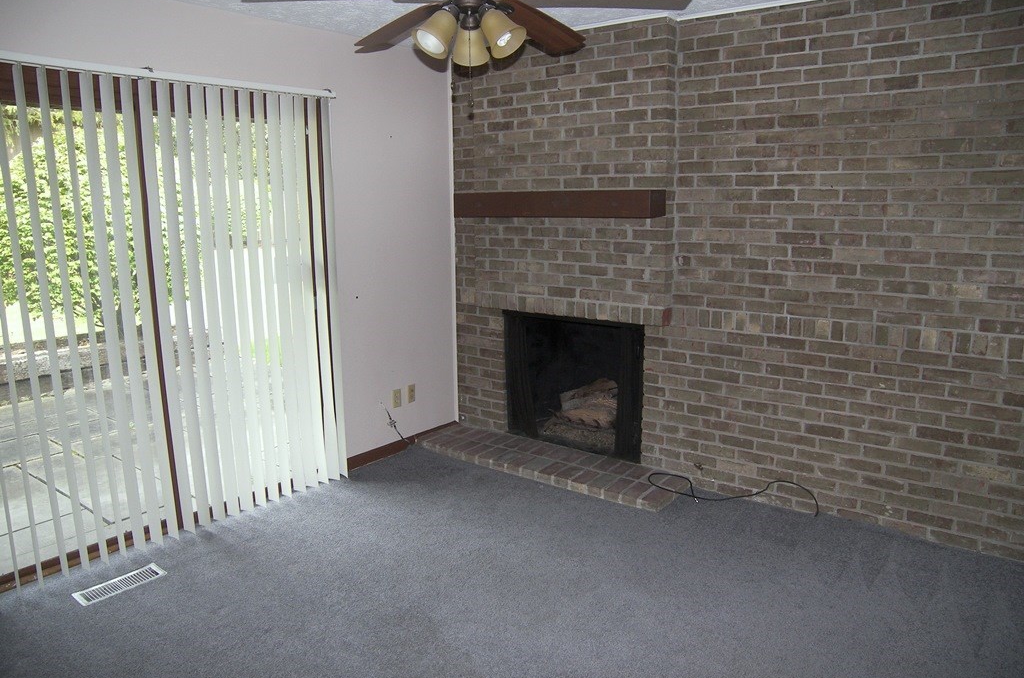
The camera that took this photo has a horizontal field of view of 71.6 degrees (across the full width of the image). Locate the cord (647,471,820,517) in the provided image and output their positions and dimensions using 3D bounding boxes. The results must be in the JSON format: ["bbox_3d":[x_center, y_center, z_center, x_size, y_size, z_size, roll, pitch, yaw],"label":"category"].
[{"bbox_3d":[1.107,0.790,3.657,0.850,0.150,0.270,7,13,32],"label":"cord"}]

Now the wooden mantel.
[{"bbox_3d":[0.226,-0.727,3.861,1.210,0.140,0.200,7,13,32],"label":"wooden mantel"}]

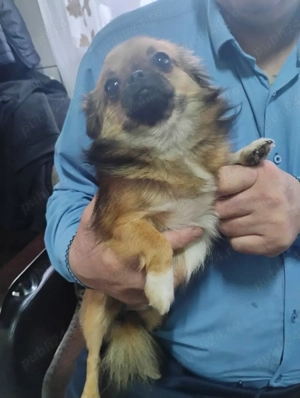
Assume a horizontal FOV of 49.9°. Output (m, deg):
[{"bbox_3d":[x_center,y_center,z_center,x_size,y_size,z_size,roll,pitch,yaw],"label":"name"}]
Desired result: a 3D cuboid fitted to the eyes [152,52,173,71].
[{"bbox_3d":[0.014,-0.157,0.372,0.020,0.020,0.014,-26,-4,1],"label":"eyes"}]

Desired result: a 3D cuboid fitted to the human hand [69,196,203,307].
[{"bbox_3d":[-0.019,0.066,0.395,0.155,0.115,0.090,-8,9,-9],"label":"human hand"}]

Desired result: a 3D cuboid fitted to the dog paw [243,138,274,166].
[{"bbox_3d":[0.127,-0.054,0.378,0.039,0.023,0.026,-35,-28,8],"label":"dog paw"}]

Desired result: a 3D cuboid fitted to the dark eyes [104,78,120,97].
[{"bbox_3d":[-0.044,-0.130,0.378,0.018,0.019,0.014,-28,-7,13],"label":"dark eyes"}]

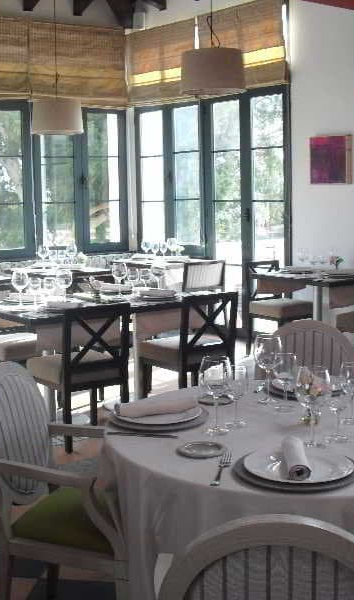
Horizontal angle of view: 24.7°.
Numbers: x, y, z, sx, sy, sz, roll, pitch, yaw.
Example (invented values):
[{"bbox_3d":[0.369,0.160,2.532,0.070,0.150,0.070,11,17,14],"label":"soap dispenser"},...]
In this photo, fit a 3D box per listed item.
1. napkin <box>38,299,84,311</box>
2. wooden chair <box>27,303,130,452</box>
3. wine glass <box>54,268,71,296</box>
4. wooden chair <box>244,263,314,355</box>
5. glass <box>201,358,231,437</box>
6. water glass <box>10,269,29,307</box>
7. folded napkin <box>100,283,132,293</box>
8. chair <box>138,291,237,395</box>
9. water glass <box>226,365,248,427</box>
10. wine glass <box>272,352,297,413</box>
[{"bbox_3d":[-0.699,0.027,4.898,0.270,0.055,0.070,-5,8,-25],"label":"napkin"},{"bbox_3d":[-0.593,0.424,4.860,0.455,0.820,0.510,-7,9,-35],"label":"wooden chair"},{"bbox_3d":[-0.747,-0.089,5.343,0.100,0.214,0.100,-1,8,0],"label":"wine glass"},{"bbox_3d":[0.921,0.084,7.158,0.450,0.820,0.520,-7,9,-35],"label":"wooden chair"},{"bbox_3d":[0.117,0.291,2.472,0.095,0.226,0.095,-1,8,0],"label":"glass"},{"bbox_3d":[-1.048,-0.080,5.390,0.107,0.228,0.107,-1,8,0],"label":"water glass"},{"bbox_3d":[-0.443,-0.087,5.866,0.260,0.045,0.060,4,9,32],"label":"folded napkin"},{"bbox_3d":[0.090,0.354,5.428,0.430,0.845,0.500,-6,9,-33],"label":"chair"},{"bbox_3d":[0.187,0.302,2.539,0.069,0.183,0.069,-1,8,0],"label":"water glass"},{"bbox_3d":[0.355,0.263,2.659,0.080,0.192,0.080,-1,8,0],"label":"wine glass"}]

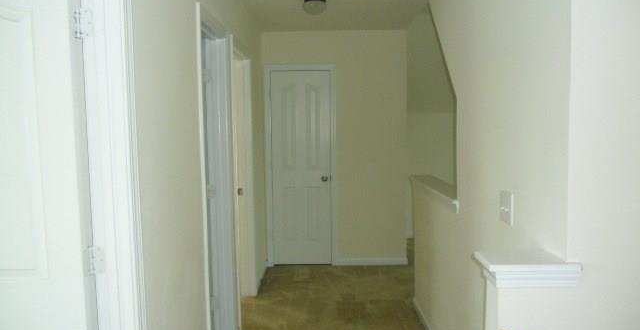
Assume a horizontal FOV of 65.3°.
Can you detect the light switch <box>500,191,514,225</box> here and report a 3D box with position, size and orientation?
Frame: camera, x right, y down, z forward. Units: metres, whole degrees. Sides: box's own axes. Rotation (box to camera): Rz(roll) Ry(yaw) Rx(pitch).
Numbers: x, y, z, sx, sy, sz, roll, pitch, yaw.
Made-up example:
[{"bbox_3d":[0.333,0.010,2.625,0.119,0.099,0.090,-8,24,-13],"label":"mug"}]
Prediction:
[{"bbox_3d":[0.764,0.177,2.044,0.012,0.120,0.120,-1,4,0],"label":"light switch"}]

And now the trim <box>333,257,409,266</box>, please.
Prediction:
[{"bbox_3d":[0.556,1.021,5.263,0.760,0.080,0.015,-1,4,0],"label":"trim"}]

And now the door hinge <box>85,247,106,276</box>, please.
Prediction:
[{"bbox_3d":[-0.671,0.291,1.493,0.050,0.090,0.030,-1,4,0],"label":"door hinge"}]

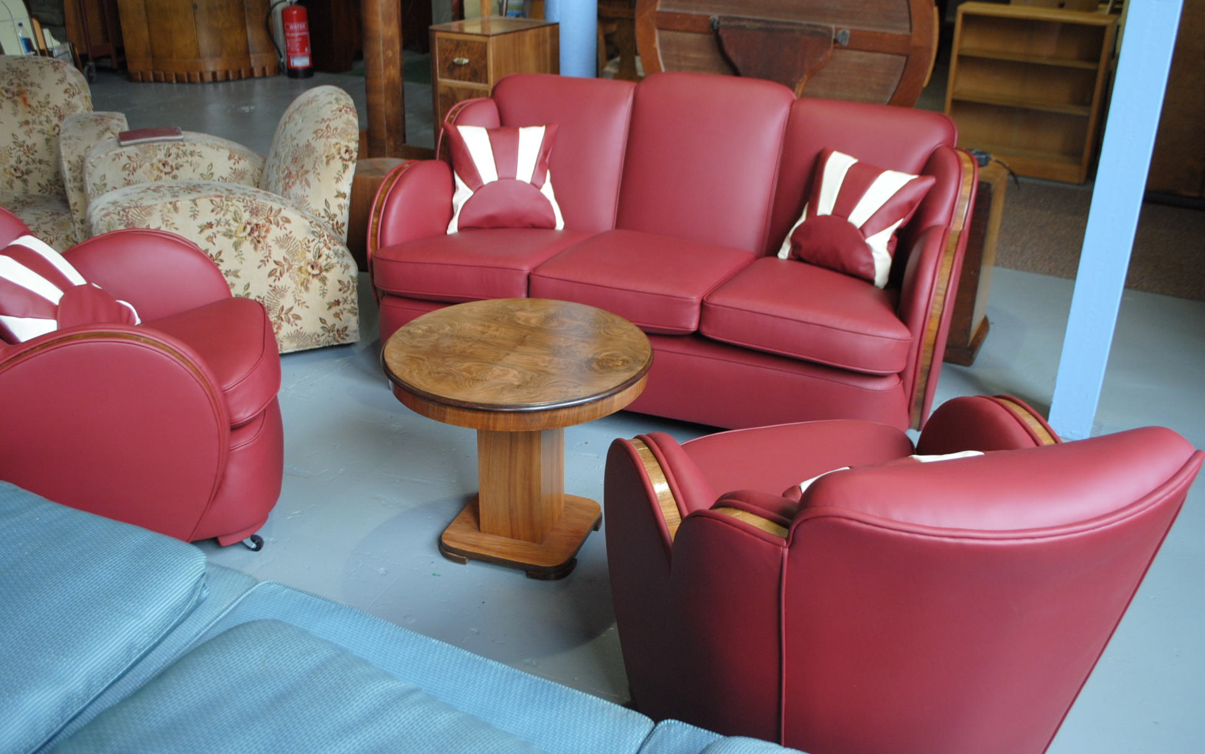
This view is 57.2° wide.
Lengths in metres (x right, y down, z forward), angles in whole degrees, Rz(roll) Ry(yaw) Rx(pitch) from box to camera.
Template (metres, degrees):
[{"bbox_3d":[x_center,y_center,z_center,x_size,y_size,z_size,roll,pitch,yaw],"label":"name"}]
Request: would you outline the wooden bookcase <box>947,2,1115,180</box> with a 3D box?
[{"bbox_3d":[2.315,-1.554,6.065,0.784,0.836,0.261,14,27,26],"label":"wooden bookcase"}]

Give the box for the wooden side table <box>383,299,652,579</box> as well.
[{"bbox_3d":[-0.186,0.164,2.528,0.597,0.513,0.597,1,24,0],"label":"wooden side table"}]

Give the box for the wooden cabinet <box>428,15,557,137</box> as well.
[{"bbox_3d":[-0.529,-1.333,5.497,0.376,0.783,0.536,15,28,28],"label":"wooden cabinet"}]

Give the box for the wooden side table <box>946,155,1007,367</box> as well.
[{"bbox_3d":[1.128,-0.408,3.770,0.406,0.587,0.348,13,27,24],"label":"wooden side table"}]

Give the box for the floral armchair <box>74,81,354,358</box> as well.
[{"bbox_3d":[-1.257,-0.565,3.725,0.870,0.812,0.826,-10,27,-23],"label":"floral armchair"}]

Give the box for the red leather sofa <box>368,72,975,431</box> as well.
[{"bbox_3d":[0.150,-0.442,3.444,1.863,0.877,0.884,10,26,19],"label":"red leather sofa"}]

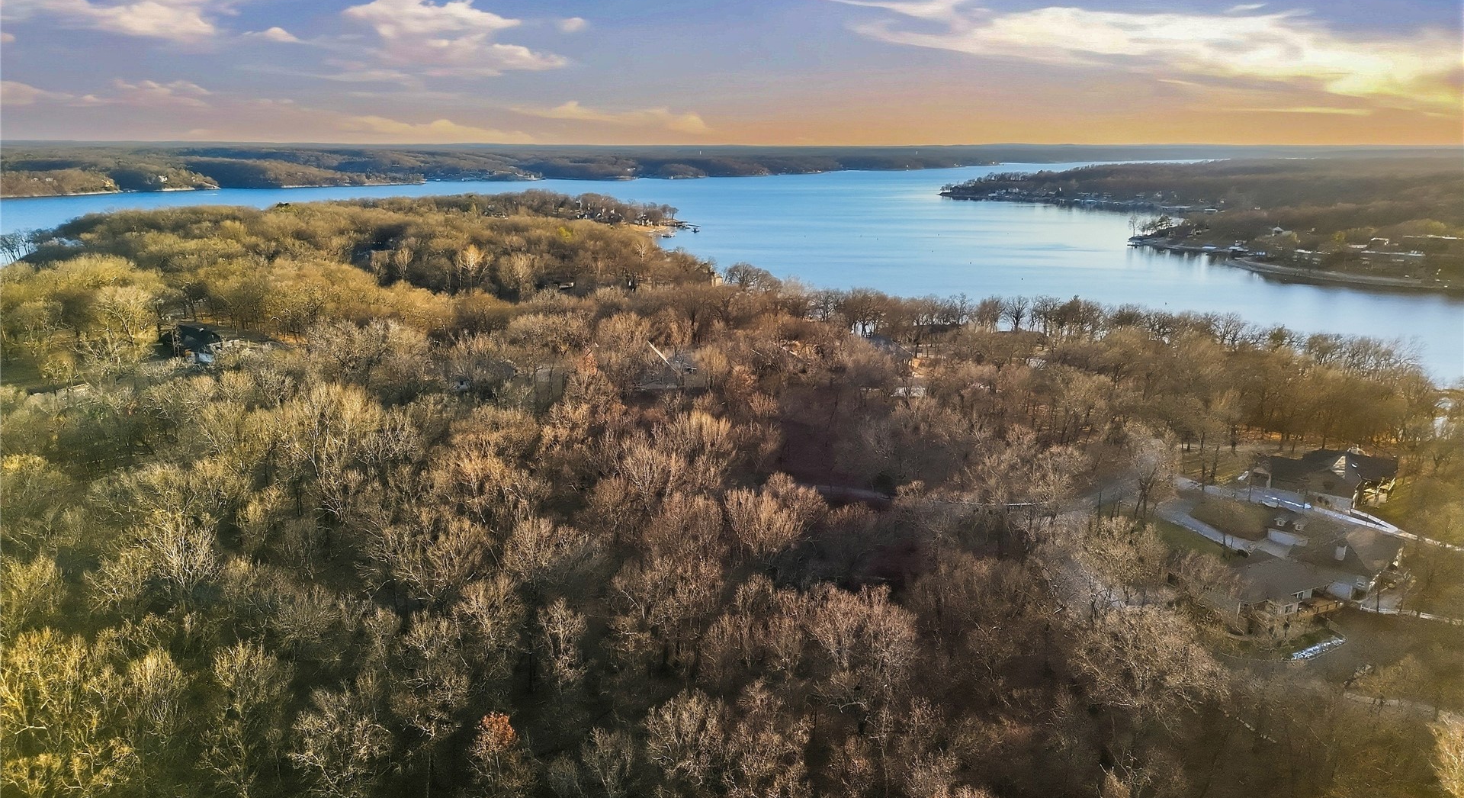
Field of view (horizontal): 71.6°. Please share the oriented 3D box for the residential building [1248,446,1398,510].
[{"bbox_3d":[133.200,17.600,228.000,27.000,8.500,19.000,10,17,34],"label":"residential building"}]

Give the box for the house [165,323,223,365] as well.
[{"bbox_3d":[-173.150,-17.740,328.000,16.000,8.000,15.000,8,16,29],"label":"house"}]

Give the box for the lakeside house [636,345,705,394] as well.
[{"bbox_3d":[-17.920,-8.710,303.000,20.000,9.000,20.000,1,14,3],"label":"lakeside house"}]

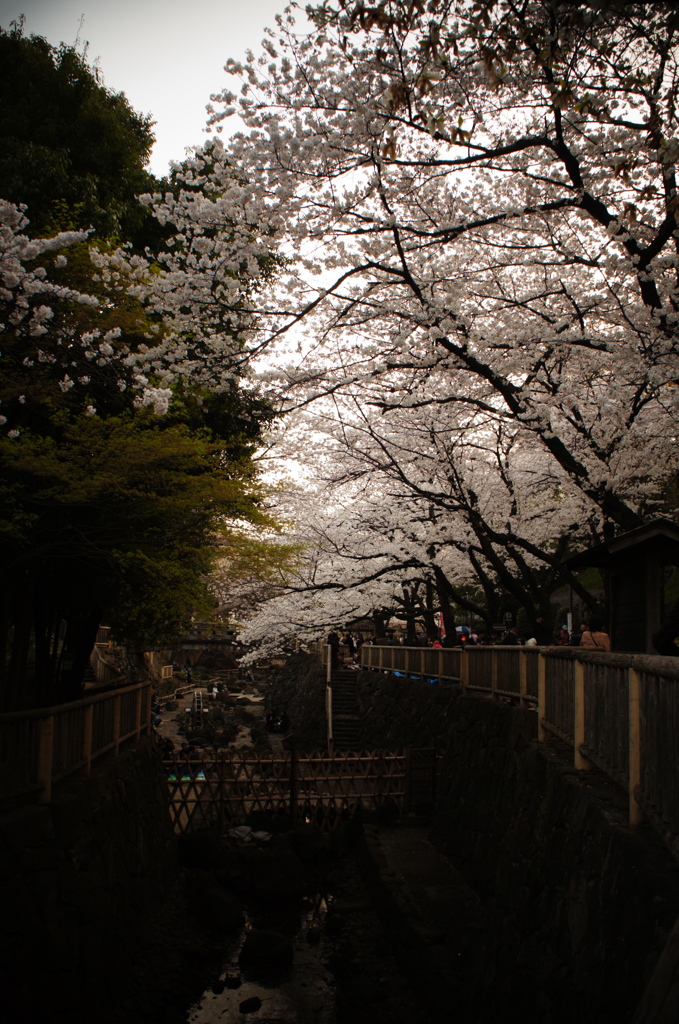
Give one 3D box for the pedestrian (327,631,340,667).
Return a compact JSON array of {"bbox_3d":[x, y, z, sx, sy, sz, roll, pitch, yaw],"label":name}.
[{"bbox_3d":[-0.274,6.254,35.000,0.520,1.680,0.340,-2,-9,14],"label":"pedestrian"}]

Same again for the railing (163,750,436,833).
[{"bbox_3d":[-0.932,6.829,18.800,6.750,1.950,0.250,1,-9,-6],"label":"railing"}]

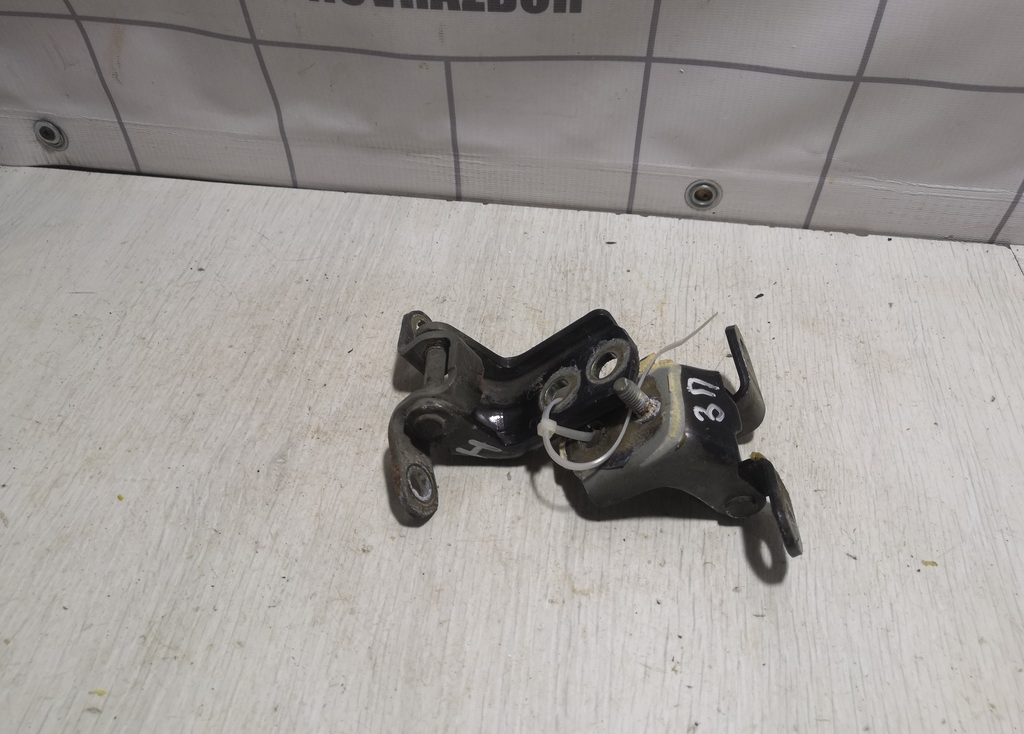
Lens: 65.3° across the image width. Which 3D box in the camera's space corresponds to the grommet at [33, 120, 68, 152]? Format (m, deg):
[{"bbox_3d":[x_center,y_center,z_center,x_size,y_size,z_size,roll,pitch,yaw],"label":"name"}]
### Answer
[{"bbox_3d":[-0.307,-0.153,0.531,0.023,0.023,0.006,6,46,5],"label":"grommet"}]

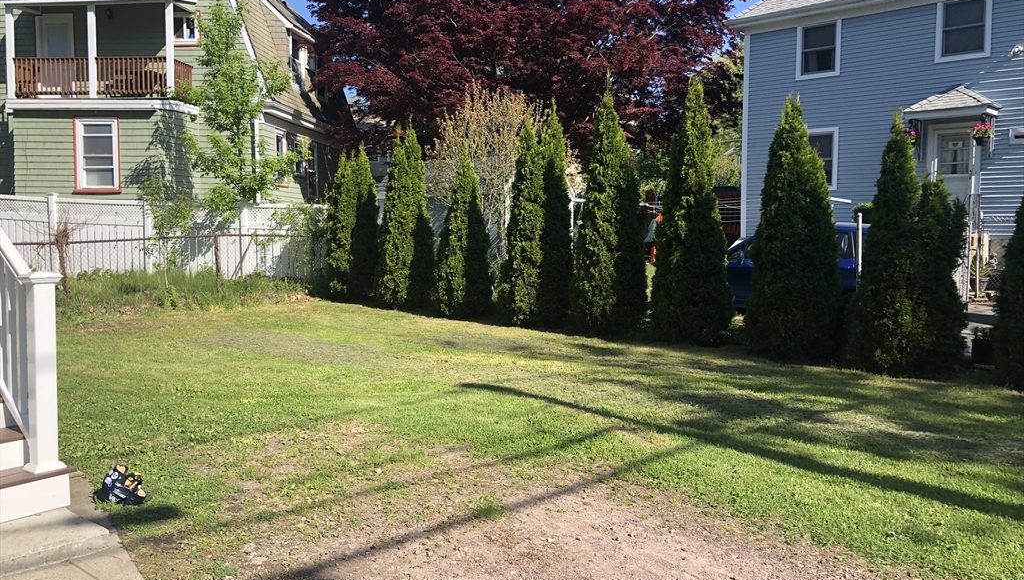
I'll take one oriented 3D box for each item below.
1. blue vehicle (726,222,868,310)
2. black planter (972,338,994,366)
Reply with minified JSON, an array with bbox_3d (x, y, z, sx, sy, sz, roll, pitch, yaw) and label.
[{"bbox_3d":[4.698,-0.265,13.664,4.400,1.670,1.800,4,5,43],"label":"blue vehicle"},{"bbox_3d":[5.417,0.712,9.424,0.280,0.270,0.280,2,5,30],"label":"black planter"}]

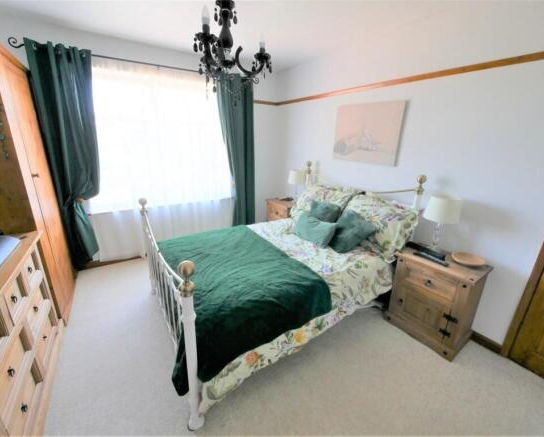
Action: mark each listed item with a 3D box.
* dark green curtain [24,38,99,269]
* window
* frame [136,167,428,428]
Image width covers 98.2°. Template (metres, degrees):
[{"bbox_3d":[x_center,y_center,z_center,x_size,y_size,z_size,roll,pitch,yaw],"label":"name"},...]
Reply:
[{"bbox_3d":[-1.935,-0.501,2.424,0.480,2.190,0.150,-10,21,-33],"label":"dark green curtain"},{"bbox_3d":[-1.293,-0.905,2.853,1.810,1.530,0.100,-10,21,-33],"label":"window"},{"bbox_3d":[0.031,0.189,2.172,2.060,1.245,1.470,-10,21,-33],"label":"frame"}]

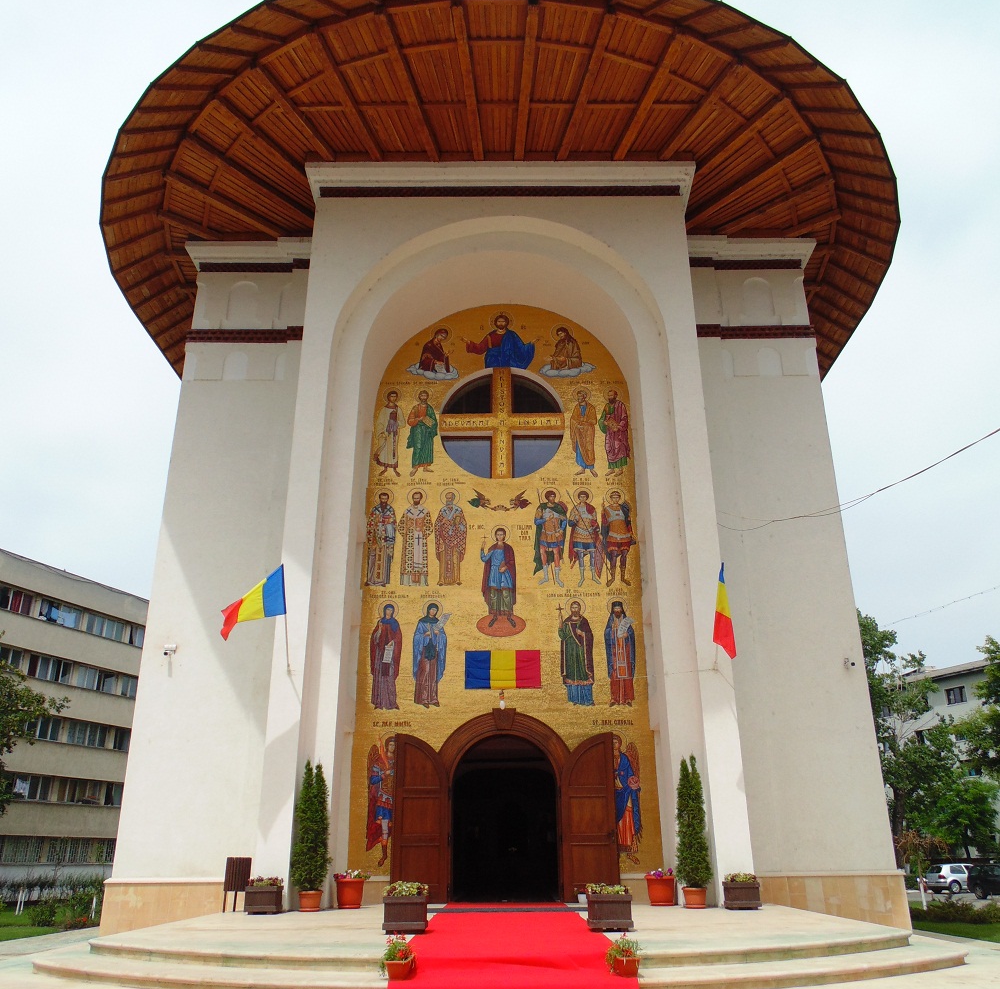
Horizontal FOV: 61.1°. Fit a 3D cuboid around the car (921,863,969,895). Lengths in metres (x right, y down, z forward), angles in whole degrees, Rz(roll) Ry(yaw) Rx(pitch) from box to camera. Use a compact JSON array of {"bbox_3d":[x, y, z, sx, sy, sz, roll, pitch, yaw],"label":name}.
[{"bbox_3d":[26.582,21.907,48.368,4.150,1.440,1.735,3,-23,-8],"label":"car"}]

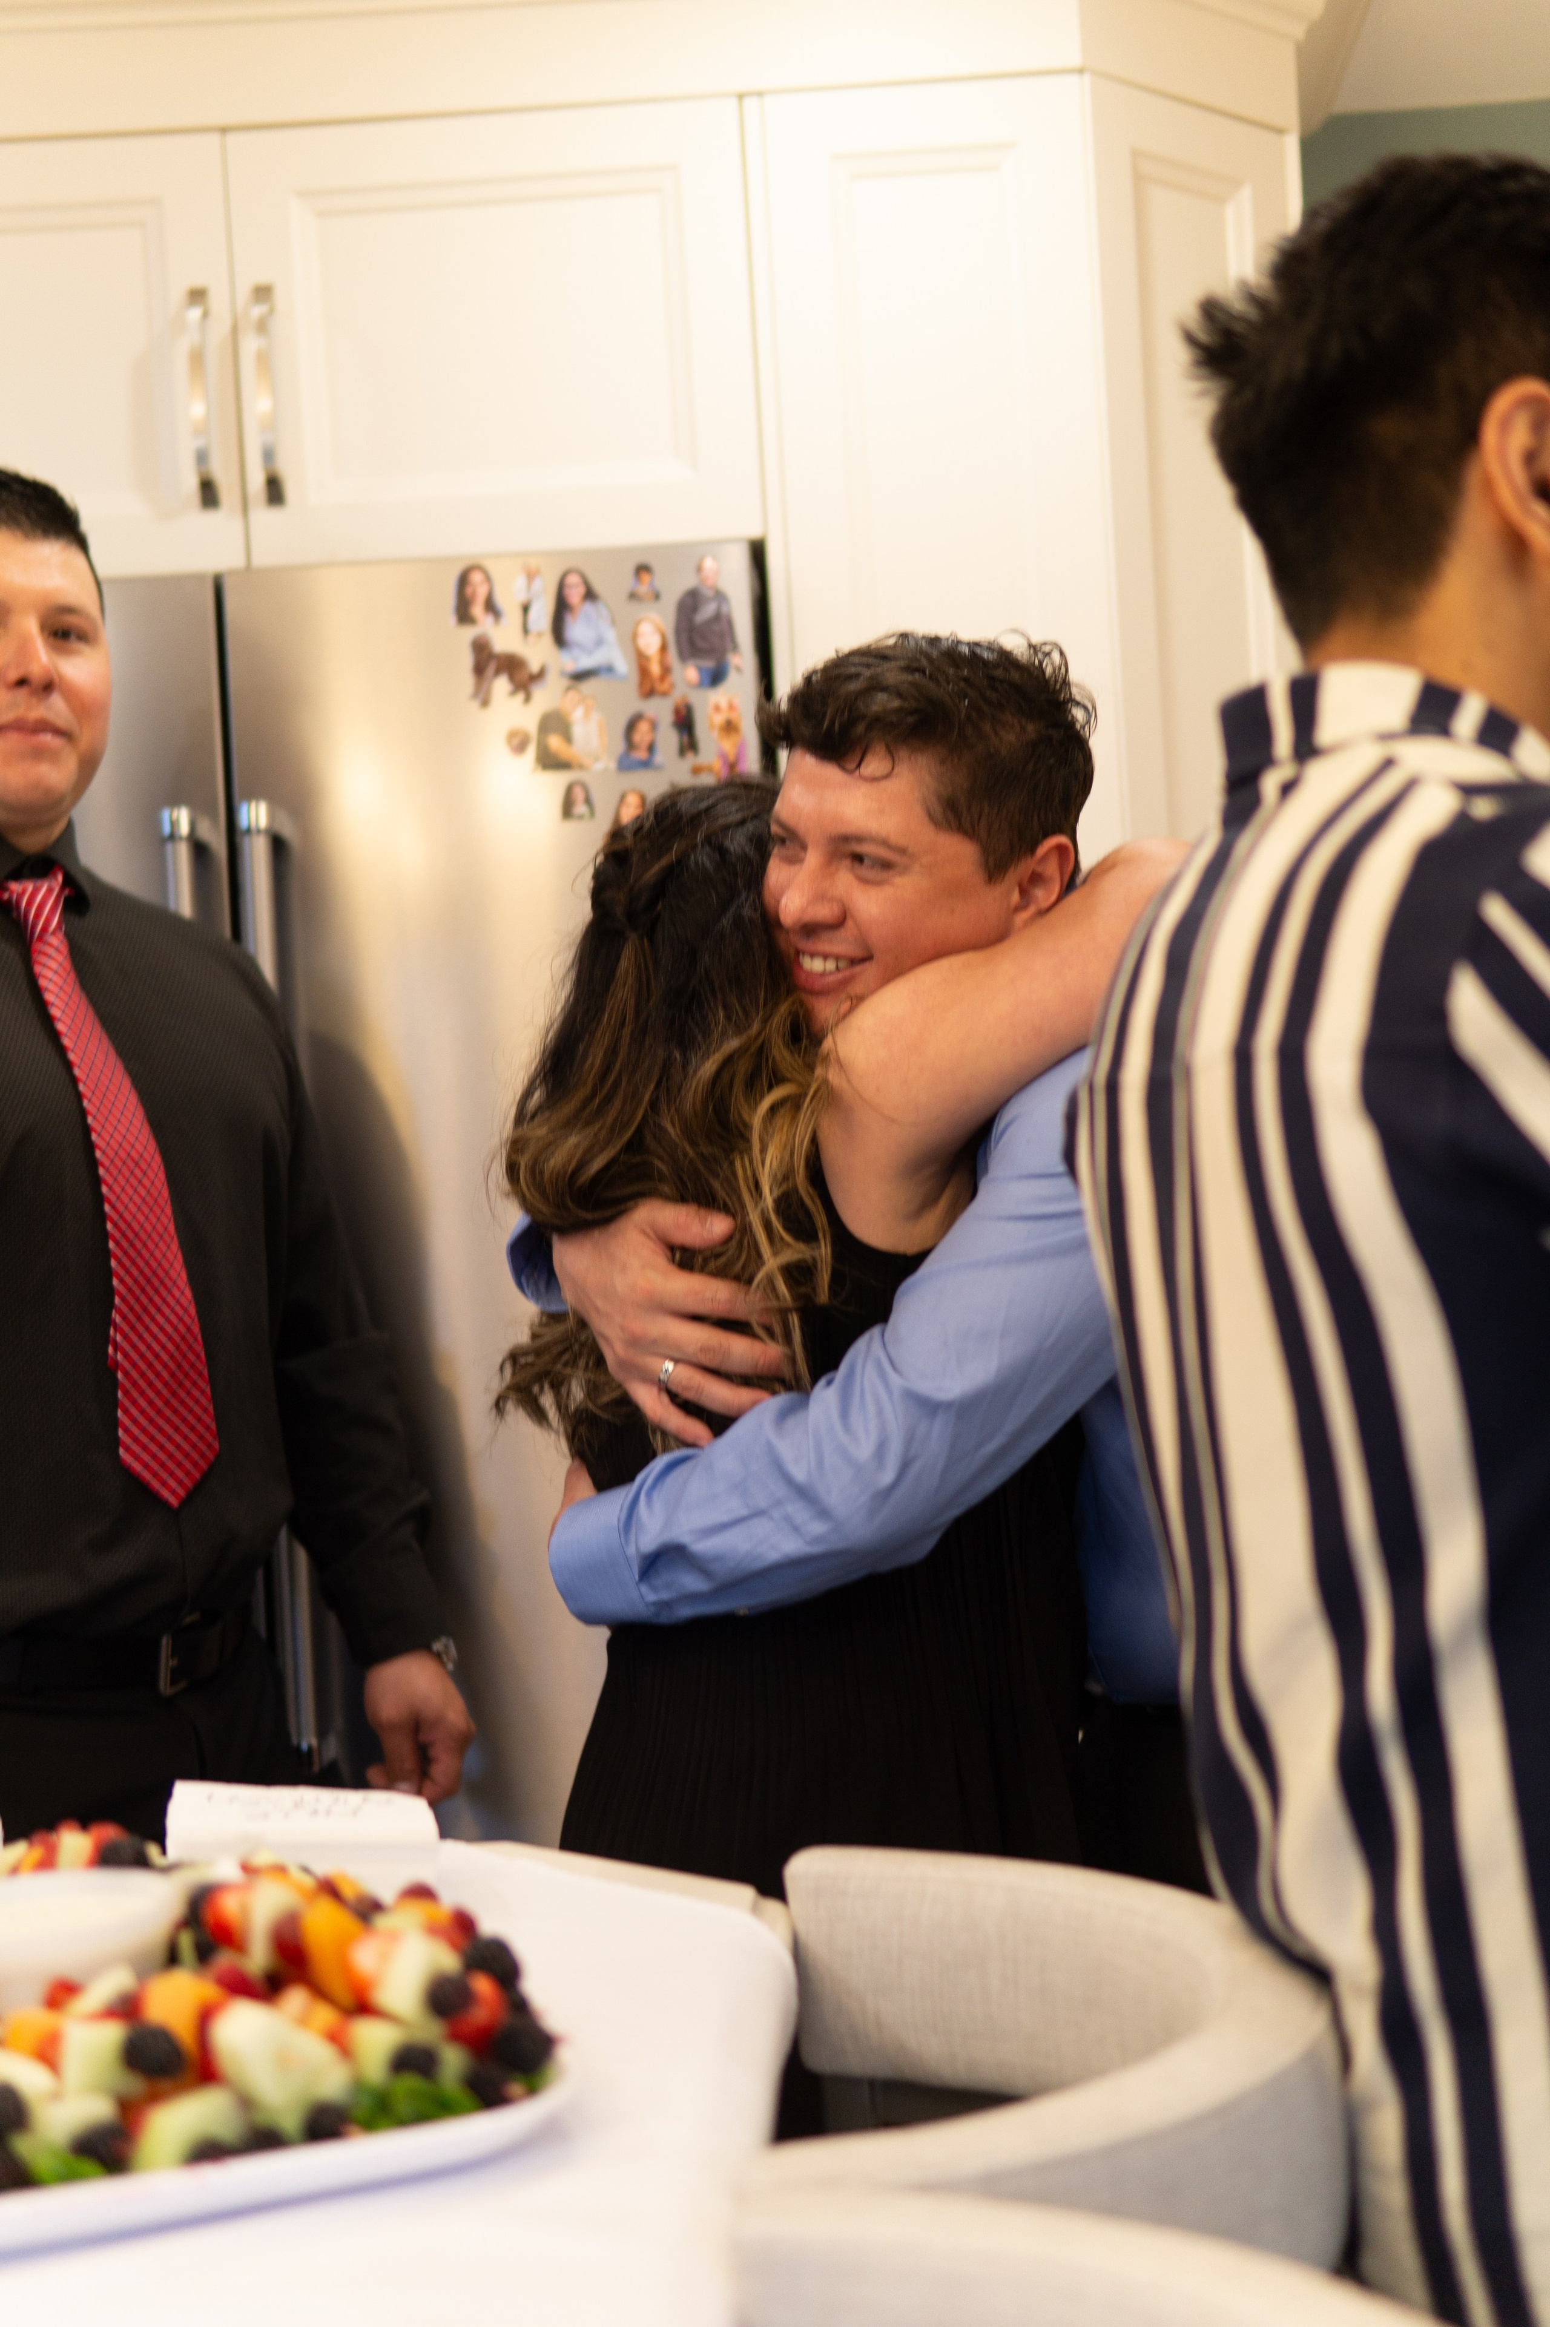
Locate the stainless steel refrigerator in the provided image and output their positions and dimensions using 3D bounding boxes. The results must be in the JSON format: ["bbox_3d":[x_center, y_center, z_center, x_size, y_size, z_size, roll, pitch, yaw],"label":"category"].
[{"bbox_3d":[-0.417,0.382,2.829,0.910,1.780,0.790,-3,0,1],"label":"stainless steel refrigerator"}]

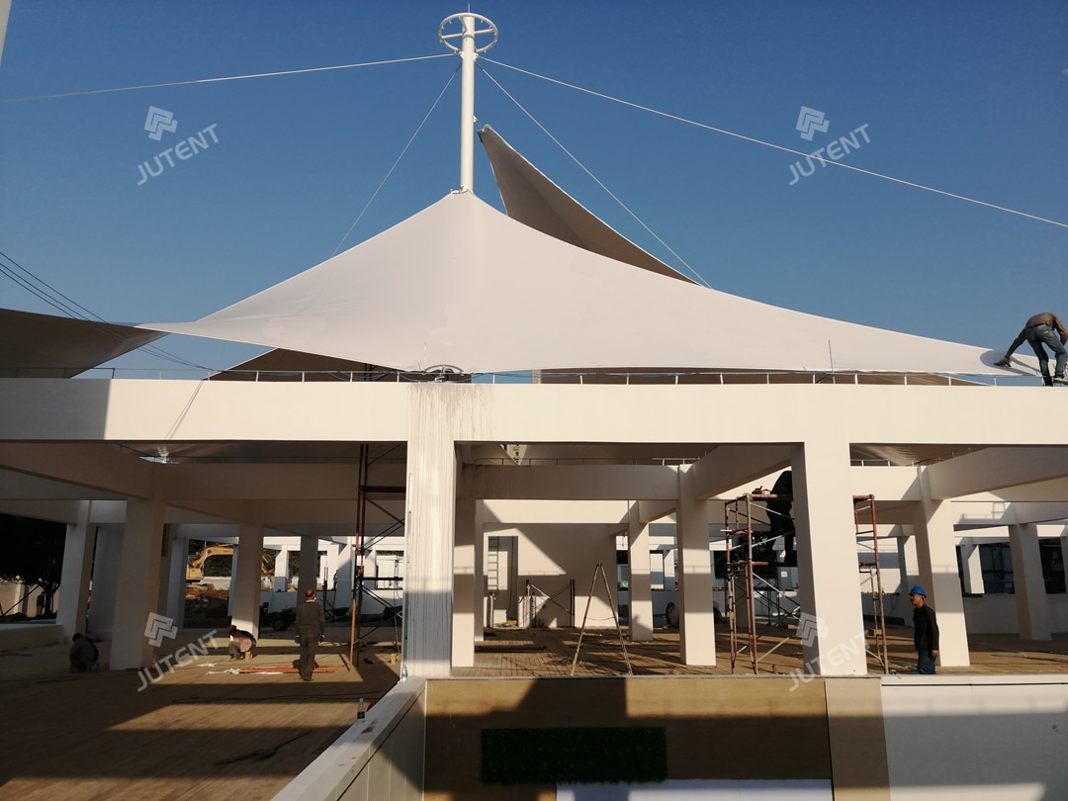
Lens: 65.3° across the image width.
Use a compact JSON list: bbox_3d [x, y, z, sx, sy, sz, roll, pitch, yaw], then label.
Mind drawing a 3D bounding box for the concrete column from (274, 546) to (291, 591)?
[{"bbox_3d":[-15.022,10.770,49.674,0.618,3.600,0.618,0,-12,-2],"label":"concrete column"}]

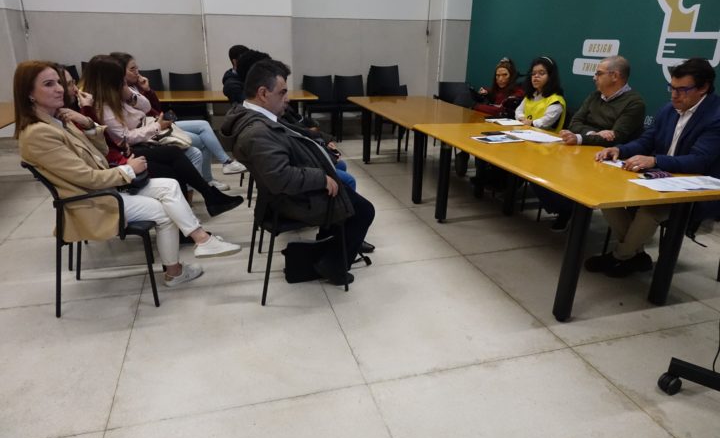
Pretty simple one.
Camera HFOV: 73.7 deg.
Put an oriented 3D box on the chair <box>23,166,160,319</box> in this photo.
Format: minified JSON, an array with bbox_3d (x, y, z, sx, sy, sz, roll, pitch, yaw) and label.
[{"bbox_3d":[-1.340,0.031,2.556,0.550,0.800,0.540,-5,21,-15],"label":"chair"}]

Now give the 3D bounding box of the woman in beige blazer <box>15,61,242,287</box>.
[{"bbox_3d":[-1.154,-0.186,2.532,0.960,1.230,0.560,-5,21,-15],"label":"woman in beige blazer"}]

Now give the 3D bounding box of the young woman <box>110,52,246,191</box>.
[{"bbox_3d":[-1.541,-0.778,4.112,1.020,1.240,0.500,-5,21,-15],"label":"young woman"}]

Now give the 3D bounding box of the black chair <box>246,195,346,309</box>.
[{"bbox_3d":[-0.360,-0.013,2.734,0.550,0.820,0.480,-7,22,-20],"label":"black chair"}]

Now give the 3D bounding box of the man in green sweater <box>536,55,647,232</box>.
[{"bbox_3d":[1.604,-0.499,3.455,0.780,1.270,0.600,-5,21,-15],"label":"man in green sweater"}]

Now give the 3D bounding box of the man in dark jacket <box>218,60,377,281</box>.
[{"bbox_3d":[-0.293,-0.210,2.611,0.850,1.250,0.620,-7,22,-21],"label":"man in dark jacket"}]

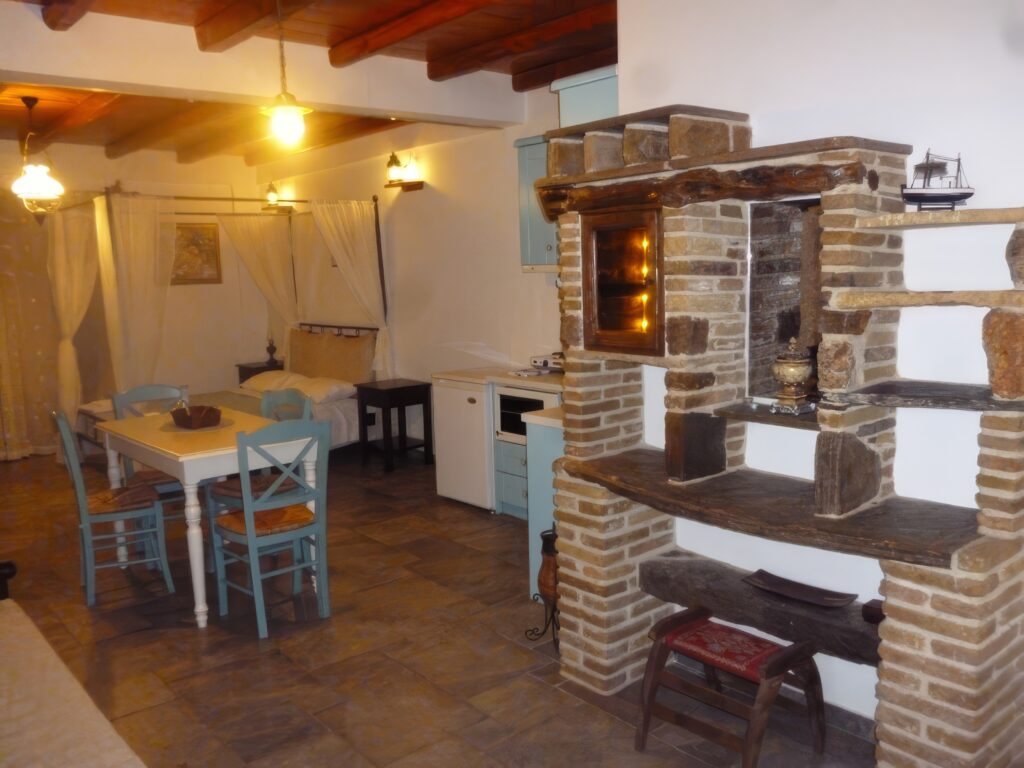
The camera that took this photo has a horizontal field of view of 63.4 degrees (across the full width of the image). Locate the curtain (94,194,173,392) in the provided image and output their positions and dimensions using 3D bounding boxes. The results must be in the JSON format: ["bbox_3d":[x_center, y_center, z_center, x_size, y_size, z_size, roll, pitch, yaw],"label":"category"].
[{"bbox_3d":[-2.541,-0.306,5.763,0.480,1.980,0.240,-9,10,-40],"label":"curtain"}]

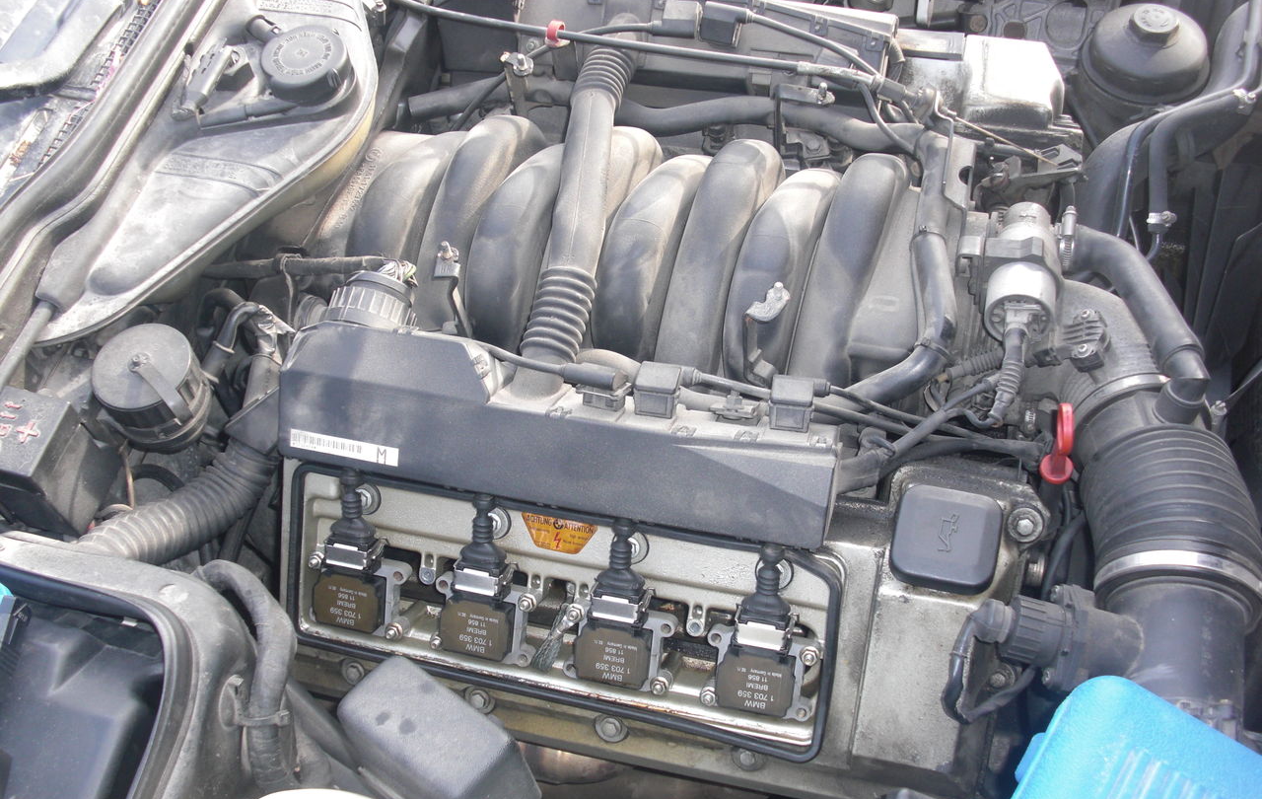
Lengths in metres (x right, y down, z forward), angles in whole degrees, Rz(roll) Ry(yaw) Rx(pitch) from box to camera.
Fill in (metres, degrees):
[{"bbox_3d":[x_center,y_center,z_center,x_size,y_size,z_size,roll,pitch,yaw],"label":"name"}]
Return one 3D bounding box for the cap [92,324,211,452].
[{"bbox_3d":[-0.336,-0.010,0.927,0.069,0.052,0.069,-1,58,2],"label":"cap"}]

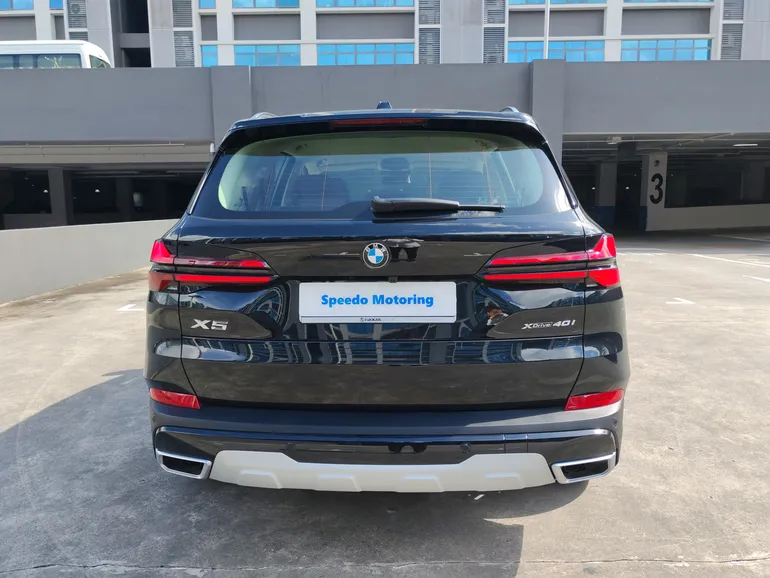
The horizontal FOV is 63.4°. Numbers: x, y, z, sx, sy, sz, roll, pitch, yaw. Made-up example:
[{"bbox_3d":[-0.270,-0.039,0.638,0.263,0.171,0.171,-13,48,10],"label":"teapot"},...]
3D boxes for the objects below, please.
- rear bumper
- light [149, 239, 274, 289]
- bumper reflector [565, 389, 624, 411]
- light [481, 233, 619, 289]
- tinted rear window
[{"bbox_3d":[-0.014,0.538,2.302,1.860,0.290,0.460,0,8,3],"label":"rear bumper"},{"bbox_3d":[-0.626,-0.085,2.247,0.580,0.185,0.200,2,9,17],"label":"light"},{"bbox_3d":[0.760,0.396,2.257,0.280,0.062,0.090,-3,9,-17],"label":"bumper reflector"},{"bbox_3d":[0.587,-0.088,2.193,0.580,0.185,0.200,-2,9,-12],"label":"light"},{"bbox_3d":[-0.017,-0.407,2.299,1.360,0.410,0.130,0,-27,3],"label":"tinted rear window"}]

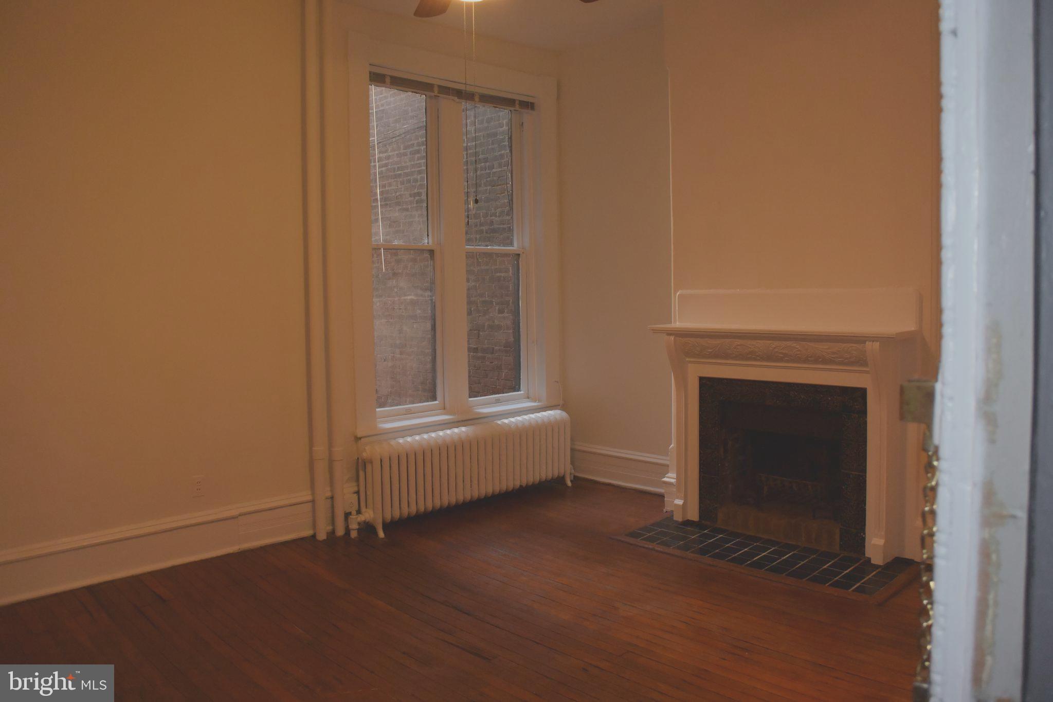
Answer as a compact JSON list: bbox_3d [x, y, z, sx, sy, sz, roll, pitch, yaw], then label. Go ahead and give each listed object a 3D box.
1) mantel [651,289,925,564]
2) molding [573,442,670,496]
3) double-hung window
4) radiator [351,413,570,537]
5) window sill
[{"bbox_3d":[1.431,0.375,4.572,1.485,1.450,0.310,3,6,44],"label":"mantel"},{"bbox_3d":[0.685,0.875,5.986,0.920,0.265,0.040,3,6,44],"label":"molding"},{"bbox_3d":[-0.471,-0.666,5.480,1.430,2.220,0.130,-5,6,-43],"label":"double-hung window"},{"bbox_3d":[-0.360,0.792,5.367,1.790,0.545,0.240,-5,6,-43],"label":"radiator"},{"bbox_3d":[-0.422,0.465,5.562,1.760,0.110,0.160,-5,6,-43],"label":"window sill"}]

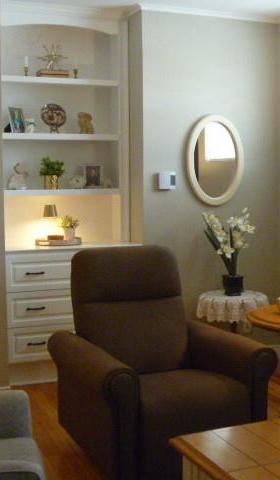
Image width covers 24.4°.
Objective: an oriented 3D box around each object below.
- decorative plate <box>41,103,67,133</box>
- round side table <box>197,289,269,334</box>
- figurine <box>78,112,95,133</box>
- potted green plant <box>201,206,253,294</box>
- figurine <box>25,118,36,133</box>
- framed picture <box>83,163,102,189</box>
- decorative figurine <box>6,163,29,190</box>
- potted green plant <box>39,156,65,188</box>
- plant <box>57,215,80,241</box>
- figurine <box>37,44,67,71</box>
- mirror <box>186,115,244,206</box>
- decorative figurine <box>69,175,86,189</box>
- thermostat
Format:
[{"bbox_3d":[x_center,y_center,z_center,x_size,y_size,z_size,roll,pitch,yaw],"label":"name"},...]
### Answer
[{"bbox_3d":[-0.632,-0.891,4.760,0.185,0.215,0.100,-2,6,-23],"label":"decorative plate"},{"bbox_3d":[0.662,0.709,4.679,0.500,0.645,0.500,0,5,0],"label":"round side table"},{"bbox_3d":[-0.406,-0.878,4.904,0.114,0.161,0.127,4,7,42],"label":"figurine"},{"bbox_3d":[0.644,0.082,4.681,0.388,0.608,0.291,-2,5,-22],"label":"potted green plant"},{"bbox_3d":[-0.800,-0.835,4.745,0.079,0.102,0.071,-3,6,-32],"label":"figurine"},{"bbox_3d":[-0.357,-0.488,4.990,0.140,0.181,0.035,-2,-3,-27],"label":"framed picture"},{"bbox_3d":[-0.893,-0.460,4.737,0.150,0.194,0.116,0,5,8],"label":"decorative figurine"},{"bbox_3d":[-0.649,-0.498,4.800,0.180,0.243,0.170,-2,6,-23],"label":"potted green plant"},{"bbox_3d":[-0.526,-0.091,4.840,0.150,0.200,0.140,-2,6,-23],"label":"plant"},{"bbox_3d":[-0.644,-1.338,4.750,0.225,0.197,0.170,-2,6,-23],"label":"figurine"},{"bbox_3d":[0.577,-0.601,4.906,0.480,0.693,0.030,-2,5,-22],"label":"mirror"},{"bbox_3d":[-0.472,-0.437,4.914,0.132,0.111,0.092,-1,5,-12],"label":"decorative figurine"},{"bbox_3d":[0.205,-0.432,4.763,0.131,0.130,0.033,-2,5,-22],"label":"thermostat"}]

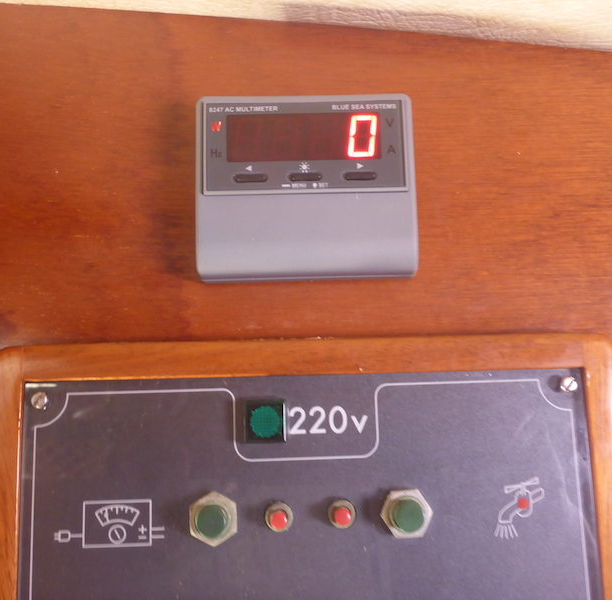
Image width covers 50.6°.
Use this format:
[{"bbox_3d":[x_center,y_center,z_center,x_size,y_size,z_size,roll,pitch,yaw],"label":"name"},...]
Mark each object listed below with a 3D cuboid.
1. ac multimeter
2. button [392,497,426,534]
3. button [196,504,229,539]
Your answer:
[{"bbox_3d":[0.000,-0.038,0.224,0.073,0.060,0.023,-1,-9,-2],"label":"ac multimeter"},{"bbox_3d":[0.033,0.070,0.208,0.010,0.010,0.006,-1,-9,-2],"label":"button"},{"bbox_3d":[-0.031,0.072,0.210,0.010,0.010,0.006,-1,-7,-1],"label":"button"}]

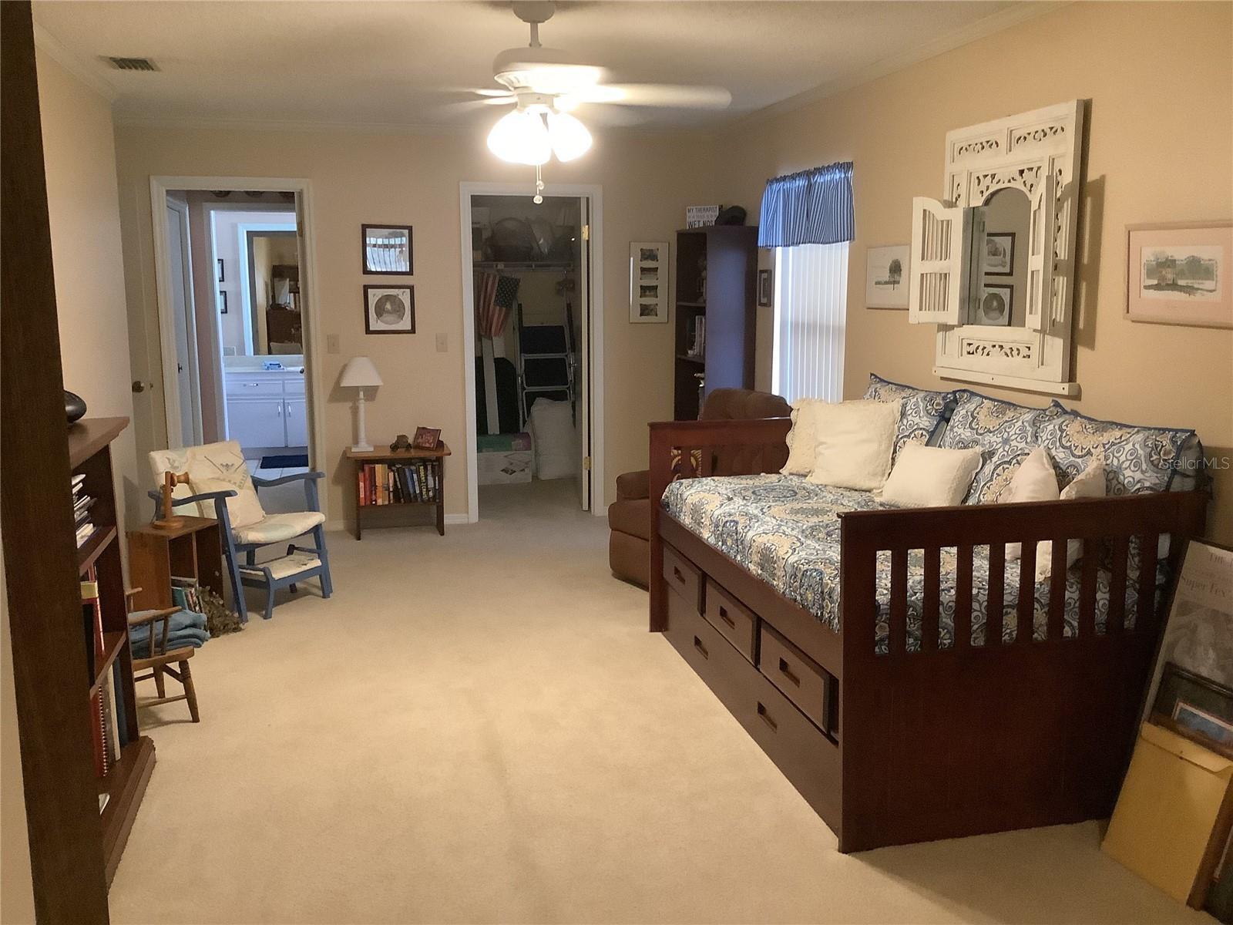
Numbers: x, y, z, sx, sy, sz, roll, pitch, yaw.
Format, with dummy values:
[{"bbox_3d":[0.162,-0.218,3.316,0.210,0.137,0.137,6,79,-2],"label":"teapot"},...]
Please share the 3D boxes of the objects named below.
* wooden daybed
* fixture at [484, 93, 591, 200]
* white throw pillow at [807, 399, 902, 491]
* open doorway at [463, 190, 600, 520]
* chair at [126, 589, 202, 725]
[{"bbox_3d":[0.899,0.417,4.033,1.117,0.959,1.988,-3,10,-14],"label":"wooden daybed"},{"bbox_3d":[-0.266,-1.039,3.647,0.340,0.350,0.340,-2,10,-14],"label":"fixture"},{"bbox_3d":[0.991,-0.097,4.684,0.410,0.390,0.140,3,-10,18],"label":"white throw pillow"},{"bbox_3d":[-0.529,-0.658,6.993,0.850,2.070,0.140,-3,10,-14],"label":"open doorway"},{"bbox_3d":[-1.724,0.633,3.887,0.370,0.590,0.380,-9,13,-40],"label":"chair"}]

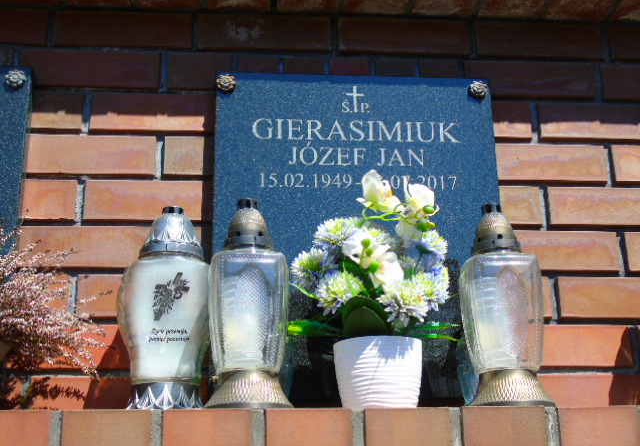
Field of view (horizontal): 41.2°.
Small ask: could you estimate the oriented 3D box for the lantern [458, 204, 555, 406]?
[{"bbox_3d":[0.267,0.122,1.255,0.122,0.314,0.122,1,-20,-5],"label":"lantern"}]

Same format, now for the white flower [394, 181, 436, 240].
[{"bbox_3d":[0.143,-0.020,1.278,0.063,0.090,0.050,4,-24,-13],"label":"white flower"}]

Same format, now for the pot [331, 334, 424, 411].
[{"bbox_3d":[0.085,0.222,1.207,0.127,0.104,0.127,-1,-20,0],"label":"pot"}]

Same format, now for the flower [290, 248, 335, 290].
[{"bbox_3d":[-0.009,0.067,1.232,0.068,0.064,0.053,-11,-27,24],"label":"flower"}]

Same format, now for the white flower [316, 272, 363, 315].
[{"bbox_3d":[0.027,0.099,1.192,0.066,0.062,0.052,-3,-26,6],"label":"white flower"}]

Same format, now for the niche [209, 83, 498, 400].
[{"bbox_3d":[0.064,0.011,1.379,0.473,0.552,0.040,1,-20,-5],"label":"niche"}]

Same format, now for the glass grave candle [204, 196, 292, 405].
[{"bbox_3d":[-0.102,0.118,1.222,0.121,0.314,0.121,1,-20,-5],"label":"glass grave candle"}]

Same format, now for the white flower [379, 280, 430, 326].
[{"bbox_3d":[0.118,0.111,1.184,0.072,0.067,0.055,3,-29,-10],"label":"white flower"}]

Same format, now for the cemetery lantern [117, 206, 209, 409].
[{"bbox_3d":[-0.214,0.122,1.208,0.122,0.301,0.122,2,-21,-7],"label":"cemetery lantern"}]

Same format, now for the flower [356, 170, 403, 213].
[{"bbox_3d":[0.090,-0.048,1.284,0.069,0.066,0.050,11,-26,-29],"label":"flower"}]

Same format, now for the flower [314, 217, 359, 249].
[{"bbox_3d":[0.027,0.019,1.264,0.070,0.053,0.058,-5,-37,11],"label":"flower"}]

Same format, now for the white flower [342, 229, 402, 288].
[{"bbox_3d":[0.076,0.050,1.203,0.088,0.082,0.055,3,-21,-10],"label":"white flower"}]

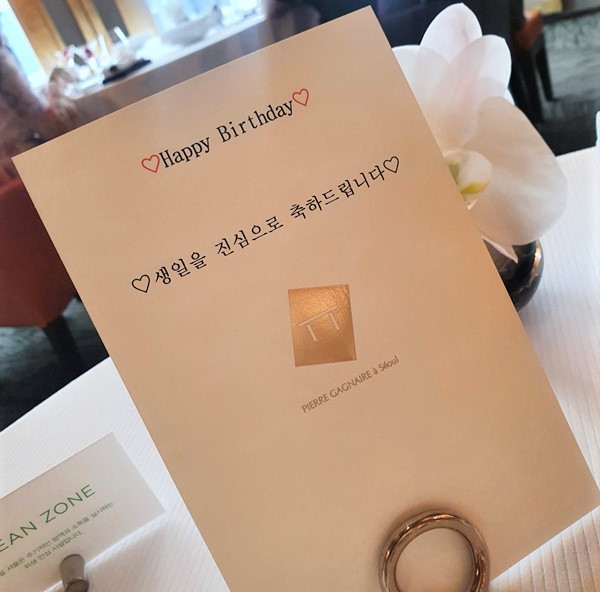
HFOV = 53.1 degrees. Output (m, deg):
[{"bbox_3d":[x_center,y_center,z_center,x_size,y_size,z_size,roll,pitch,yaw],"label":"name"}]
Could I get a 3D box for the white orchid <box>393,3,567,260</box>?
[{"bbox_3d":[0.076,-0.073,0.295,0.100,0.110,0.080,-12,31,16],"label":"white orchid"}]

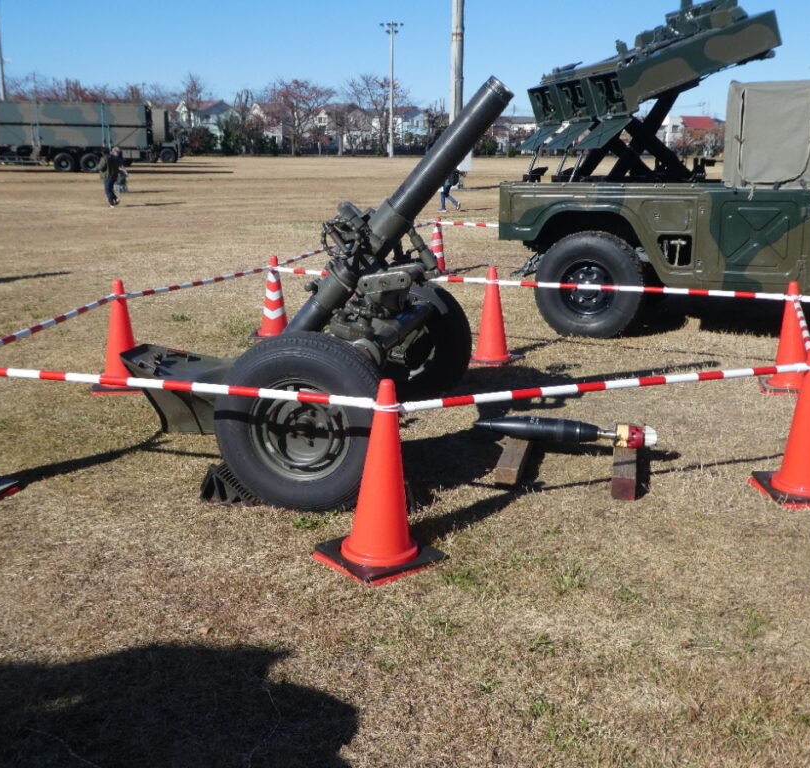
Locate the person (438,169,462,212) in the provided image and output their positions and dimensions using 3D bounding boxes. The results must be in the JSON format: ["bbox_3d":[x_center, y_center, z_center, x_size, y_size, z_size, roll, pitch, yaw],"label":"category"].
[{"bbox_3d":[1.248,-5.642,26.000,0.650,1.570,0.550,-1,14,-5],"label":"person"}]

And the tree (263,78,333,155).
[{"bbox_3d":[-13.096,-32.561,111.885,8.626,8.966,8.195,0,14,0],"label":"tree"}]

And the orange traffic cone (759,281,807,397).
[{"bbox_3d":[2.556,-0.325,6.086,0.370,0.700,0.370,2,14,7],"label":"orange traffic cone"}]

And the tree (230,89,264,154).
[{"bbox_3d":[-15.902,-26.336,92.000,3.300,6.700,3.300,0,14,0],"label":"tree"}]

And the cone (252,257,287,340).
[{"bbox_3d":[-1.066,-0.704,7.599,0.370,0.710,0.370,-1,14,-5],"label":"cone"}]

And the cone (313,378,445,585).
[{"bbox_3d":[-0.086,0.322,3.450,0.370,0.700,0.370,-12,19,-40],"label":"cone"}]

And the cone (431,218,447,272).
[{"bbox_3d":[0.422,-1.749,11.577,0.370,0.710,0.370,-10,17,-34],"label":"cone"}]

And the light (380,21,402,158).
[{"bbox_3d":[-1.537,-33.274,104.135,2.543,15.002,0.900,0,14,0],"label":"light"}]

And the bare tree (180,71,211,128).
[{"bbox_3d":[-25.786,-32.961,111.814,4.436,9.537,4.214,0,14,0],"label":"bare tree"}]

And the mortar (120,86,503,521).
[{"bbox_3d":[-0.510,-0.592,4.732,2.080,1.840,1.930,4,15,16],"label":"mortar"}]

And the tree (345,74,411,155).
[{"bbox_3d":[-3.236,-32.784,111.828,8.133,9.425,7.726,0,14,0],"label":"tree"}]

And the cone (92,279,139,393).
[{"bbox_3d":[-1.844,-0.320,5.987,0.370,0.710,0.370,-1,15,-7],"label":"cone"}]

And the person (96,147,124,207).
[{"bbox_3d":[-7.812,-5.427,24.105,0.660,1.565,0.520,-7,16,-26],"label":"person"}]

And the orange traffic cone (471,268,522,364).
[{"bbox_3d":[0.651,-0.528,6.845,0.370,0.700,0.370,11,17,35],"label":"orange traffic cone"}]

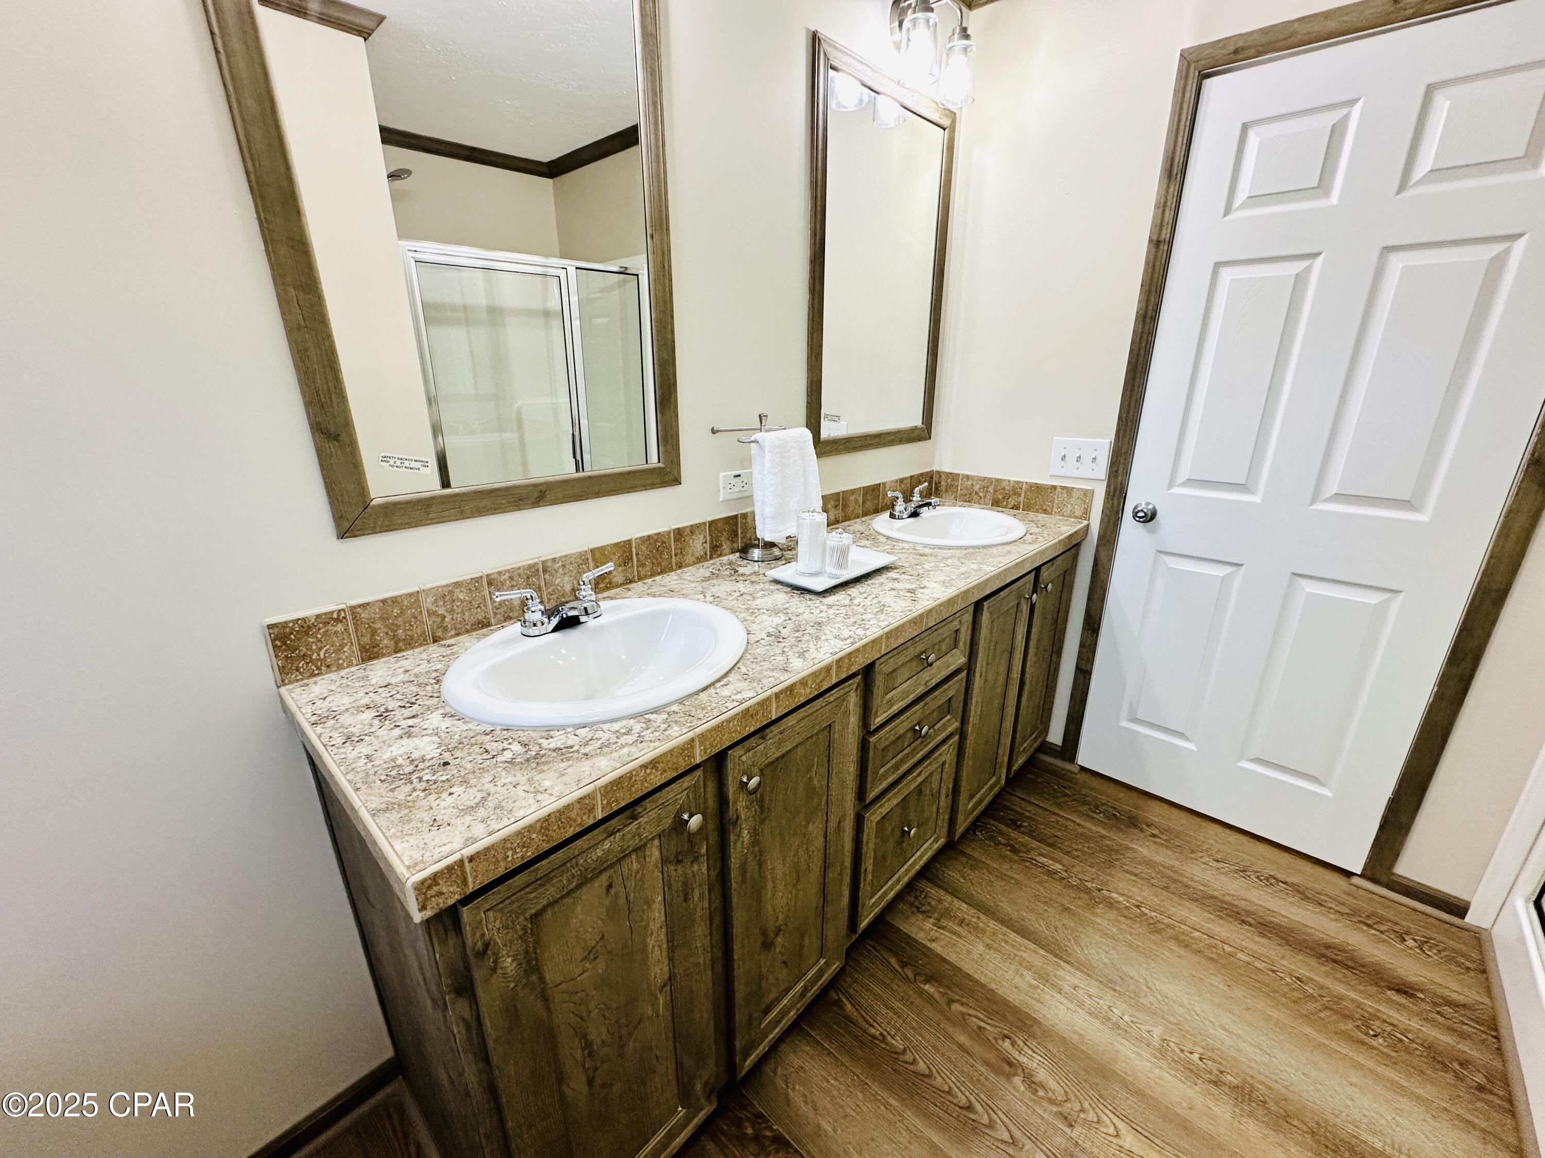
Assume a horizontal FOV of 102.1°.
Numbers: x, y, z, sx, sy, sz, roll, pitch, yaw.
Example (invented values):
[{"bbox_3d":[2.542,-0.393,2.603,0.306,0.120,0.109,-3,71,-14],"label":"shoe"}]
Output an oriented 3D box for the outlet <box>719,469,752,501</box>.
[{"bbox_3d":[-0.086,-0.243,1.612,0.009,0.071,0.114,17,25,40],"label":"outlet"}]

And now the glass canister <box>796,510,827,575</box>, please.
[{"bbox_3d":[0.092,-0.089,1.448,0.069,0.153,0.069,0,19,0],"label":"glass canister"}]

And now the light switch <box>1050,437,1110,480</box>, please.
[{"bbox_3d":[0.968,-0.379,1.974,0.169,0.124,0.014,17,25,40],"label":"light switch"}]

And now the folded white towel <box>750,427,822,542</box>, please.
[{"bbox_3d":[0.041,-0.241,1.576,0.185,0.272,0.065,-13,22,-33],"label":"folded white towel"}]

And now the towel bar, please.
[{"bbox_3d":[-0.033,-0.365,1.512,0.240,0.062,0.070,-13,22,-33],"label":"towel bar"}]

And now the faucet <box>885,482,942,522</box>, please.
[{"bbox_3d":[0.478,-0.248,2.009,0.145,0.086,0.240,17,25,40],"label":"faucet"}]

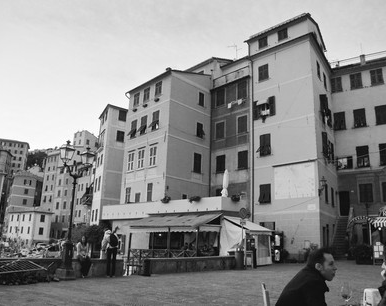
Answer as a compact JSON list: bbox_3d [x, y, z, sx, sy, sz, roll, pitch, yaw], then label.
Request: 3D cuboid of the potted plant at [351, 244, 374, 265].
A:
[{"bbox_3d":[11.818,7.045,24.076,1.300,1.300,0.700,-7,-17,33],"label":"potted plant"}]

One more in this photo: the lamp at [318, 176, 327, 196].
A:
[{"bbox_3d":[8.492,2.200,22.500,0.550,1.220,0.420,-6,-16,30],"label":"lamp"}]

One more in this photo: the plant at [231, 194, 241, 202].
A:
[{"bbox_3d":[3.075,3.130,23.604,0.400,0.480,0.750,-11,-19,43],"label":"plant"}]

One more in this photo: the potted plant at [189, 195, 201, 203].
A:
[{"bbox_3d":[0.095,3.157,24.020,0.850,0.480,0.400,-10,-19,41],"label":"potted plant"}]

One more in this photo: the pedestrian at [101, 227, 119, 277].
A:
[{"bbox_3d":[-2.968,3.595,12.559,0.540,1.720,0.480,8,-15,-23],"label":"pedestrian"}]

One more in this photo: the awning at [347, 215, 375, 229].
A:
[{"bbox_3d":[11.781,4.810,24.100,1.650,0.860,0.850,-7,-17,33],"label":"awning"}]

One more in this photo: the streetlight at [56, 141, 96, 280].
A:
[{"bbox_3d":[-4.097,1.933,12.130,0.660,4.700,1.420,-10,-19,41],"label":"streetlight"}]

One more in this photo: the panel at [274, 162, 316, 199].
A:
[{"bbox_3d":[6.850,1.915,23.291,2.950,2.270,0.080,-11,-20,43],"label":"panel"}]

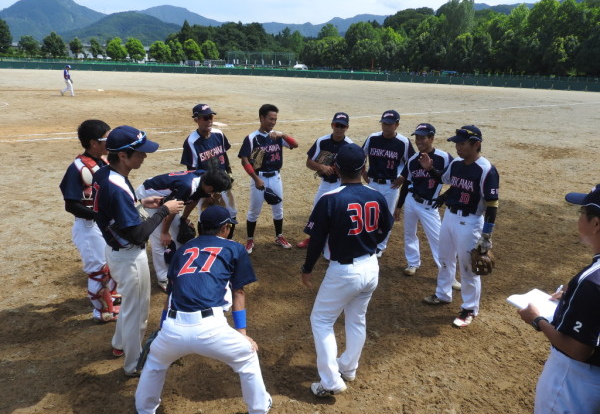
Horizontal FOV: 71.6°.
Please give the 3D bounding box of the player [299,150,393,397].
[{"bbox_3d":[0.305,0.454,2.814,0.600,1.760,0.440,-6,20,-23],"label":"player"}]

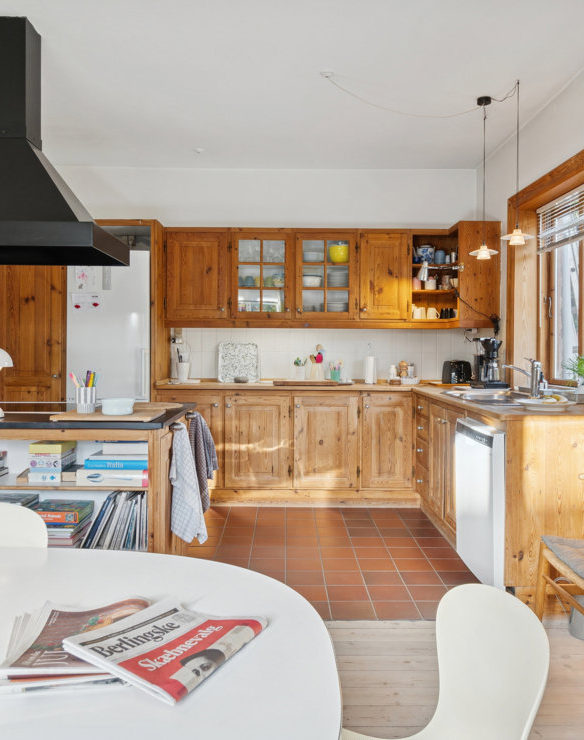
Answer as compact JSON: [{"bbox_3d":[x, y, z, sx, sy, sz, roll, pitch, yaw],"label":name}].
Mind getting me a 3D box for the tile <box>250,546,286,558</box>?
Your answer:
[{"bbox_3d":[-0.142,1.074,3.441,0.198,0.012,0.190,0,3,-1],"label":"tile"}]

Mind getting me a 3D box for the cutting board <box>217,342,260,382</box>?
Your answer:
[{"bbox_3d":[-0.431,-0.056,4.710,0.323,0.322,0.025,0,-6,0],"label":"cutting board"}]

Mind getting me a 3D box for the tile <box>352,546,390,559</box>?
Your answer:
[{"bbox_3d":[0.470,1.078,3.425,0.196,0.014,0.194,0,2,0],"label":"tile"}]

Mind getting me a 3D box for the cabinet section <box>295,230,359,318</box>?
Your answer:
[{"bbox_3d":[0.269,-0.750,4.740,0.480,0.685,0.320,0,2,0],"label":"cabinet section"}]

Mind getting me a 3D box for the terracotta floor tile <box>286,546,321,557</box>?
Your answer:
[{"bbox_3d":[0.067,1.078,3.425,0.196,0.014,0.194,0,2,0],"label":"terracotta floor tile"}]

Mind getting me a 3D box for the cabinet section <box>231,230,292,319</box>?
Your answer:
[{"bbox_3d":[-0.240,-0.750,4.740,0.475,0.685,0.320,0,2,0],"label":"cabinet section"}]

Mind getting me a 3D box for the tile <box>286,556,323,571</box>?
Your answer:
[{"bbox_3d":[0.068,1.086,3.239,0.196,0.014,0.194,0,2,0],"label":"tile"}]

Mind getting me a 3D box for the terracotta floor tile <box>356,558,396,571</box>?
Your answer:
[{"bbox_3d":[0.472,1.086,3.239,0.196,0.014,0.194,0,2,0],"label":"terracotta floor tile"}]

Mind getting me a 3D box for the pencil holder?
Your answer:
[{"bbox_3d":[-0.860,0.124,2.450,0.078,0.107,0.078,0,2,0],"label":"pencil holder"}]

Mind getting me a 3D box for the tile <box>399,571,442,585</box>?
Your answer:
[{"bbox_3d":[0.686,1.108,3.092,0.199,0.015,0.192,0,2,0],"label":"tile"}]

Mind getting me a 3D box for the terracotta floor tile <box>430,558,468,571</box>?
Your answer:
[{"bbox_3d":[0.890,1.102,3.287,0.199,0.015,0.192,0,2,0],"label":"terracotta floor tile"}]

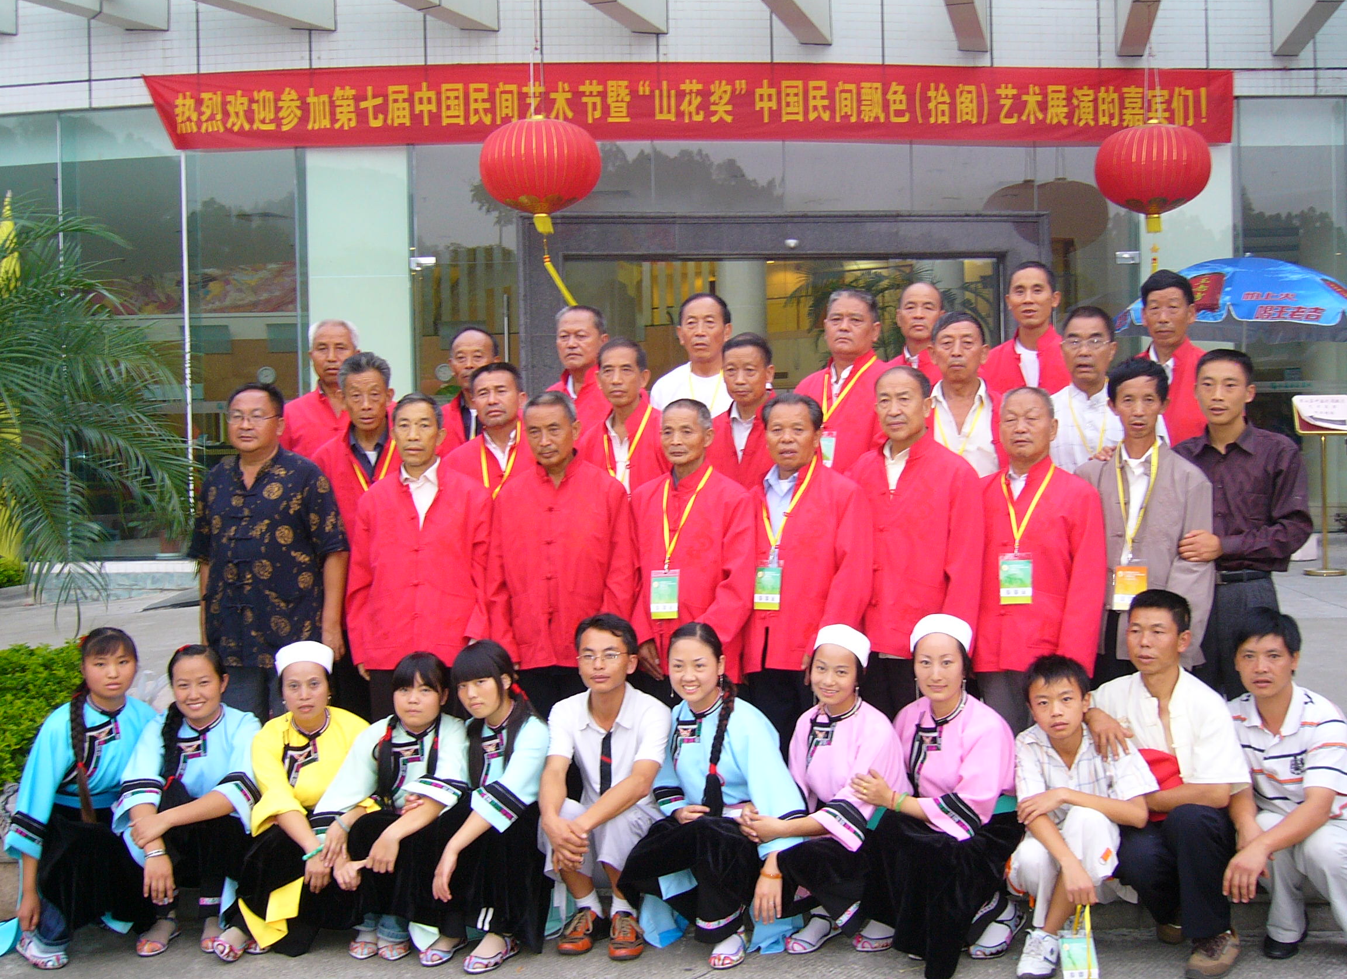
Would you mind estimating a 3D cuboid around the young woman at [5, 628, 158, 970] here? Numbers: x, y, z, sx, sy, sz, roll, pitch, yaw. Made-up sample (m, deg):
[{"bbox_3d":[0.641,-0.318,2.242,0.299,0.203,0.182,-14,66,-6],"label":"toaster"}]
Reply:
[{"bbox_3d":[-1.868,0.947,4.700,0.480,1.016,0.600,-2,1,-17],"label":"young woman"}]

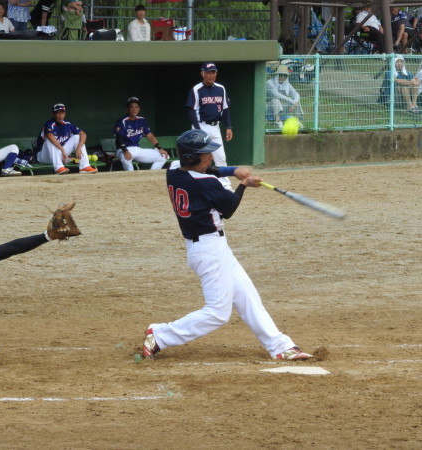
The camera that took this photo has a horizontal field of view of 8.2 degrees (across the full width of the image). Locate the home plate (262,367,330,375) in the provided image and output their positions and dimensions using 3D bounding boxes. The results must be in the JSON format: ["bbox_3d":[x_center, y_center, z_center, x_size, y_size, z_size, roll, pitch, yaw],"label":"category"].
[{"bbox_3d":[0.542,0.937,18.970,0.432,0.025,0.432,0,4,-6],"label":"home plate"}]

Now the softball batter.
[{"bbox_3d":[0.104,0.130,19.700,1.060,1.550,0.660,-2,4,-25],"label":"softball batter"}]

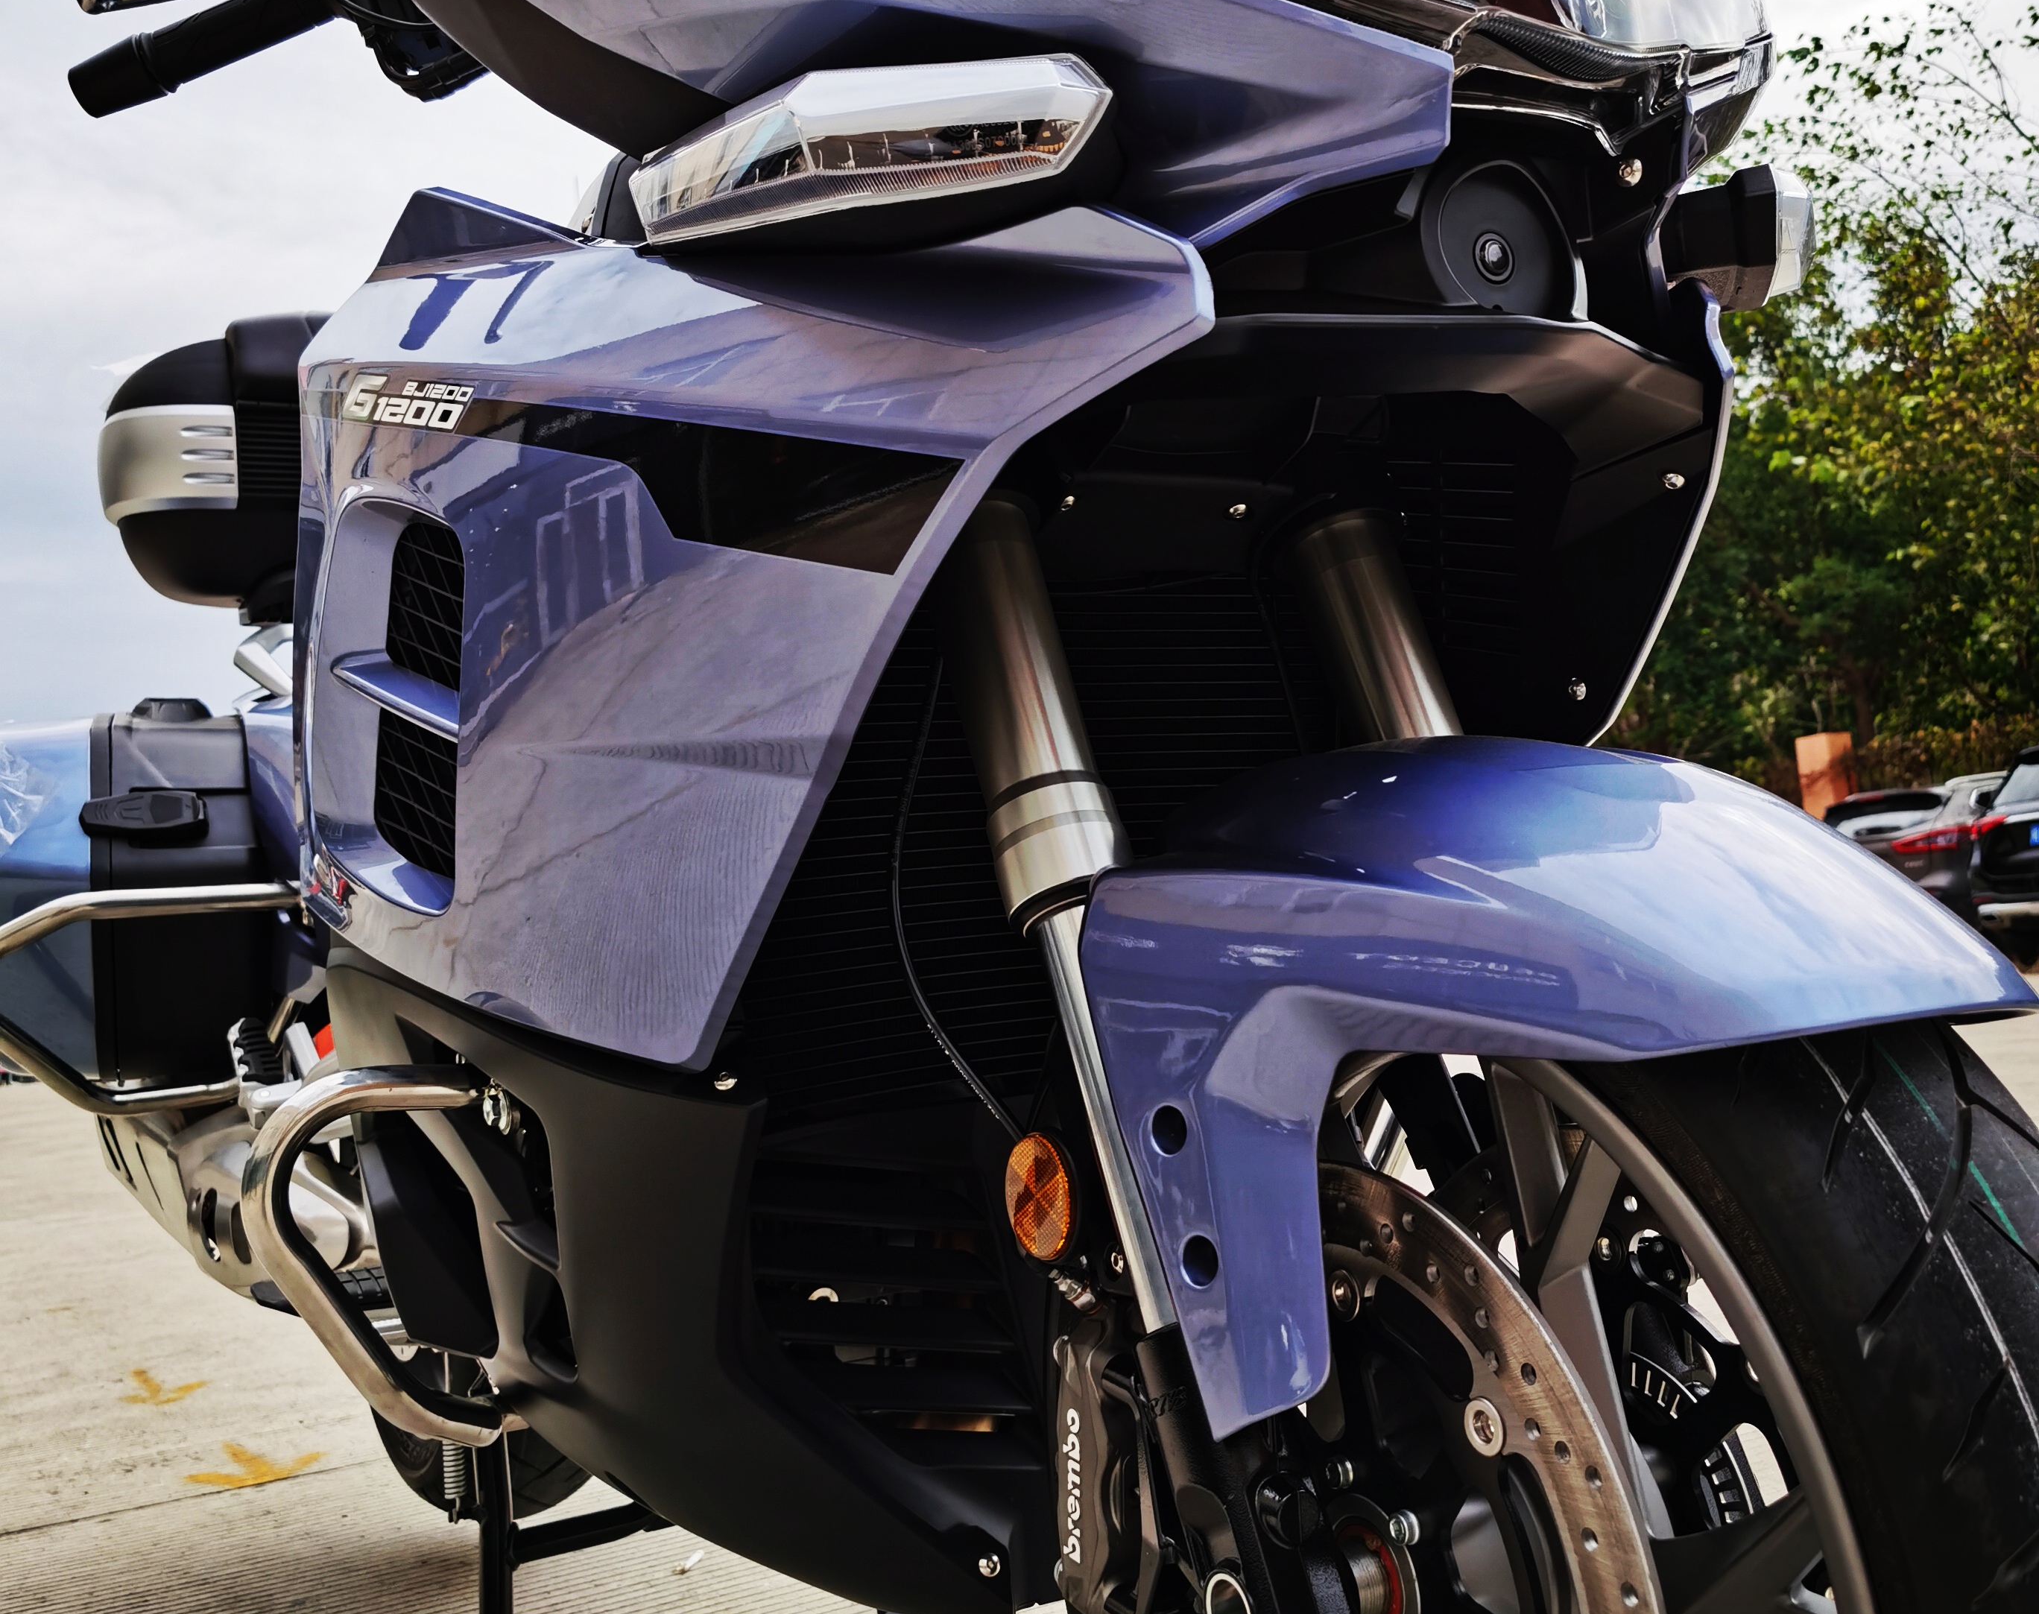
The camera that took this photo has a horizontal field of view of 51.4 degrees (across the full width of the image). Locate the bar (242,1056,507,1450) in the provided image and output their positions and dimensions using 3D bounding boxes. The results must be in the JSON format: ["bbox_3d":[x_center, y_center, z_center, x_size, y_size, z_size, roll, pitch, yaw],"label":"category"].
[{"bbox_3d":[-0.358,0.256,1.224,0.155,0.223,0.095,-3,-5,-30],"label":"bar"}]

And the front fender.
[{"bbox_3d":[0.185,0.100,0.824,0.246,0.275,0.473,-3,-5,-30],"label":"front fender"}]

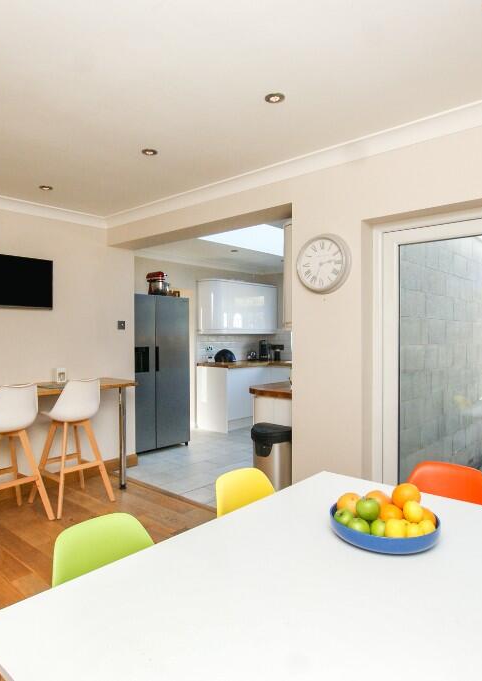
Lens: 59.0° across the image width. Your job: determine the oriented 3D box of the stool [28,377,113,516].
[{"bbox_3d":[-1.365,0.802,3.436,0.530,1.000,0.480,1,1,41],"label":"stool"}]

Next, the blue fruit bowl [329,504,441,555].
[{"bbox_3d":[0.434,0.558,1.305,0.318,0.060,0.318,0,1,0],"label":"blue fruit bowl"}]

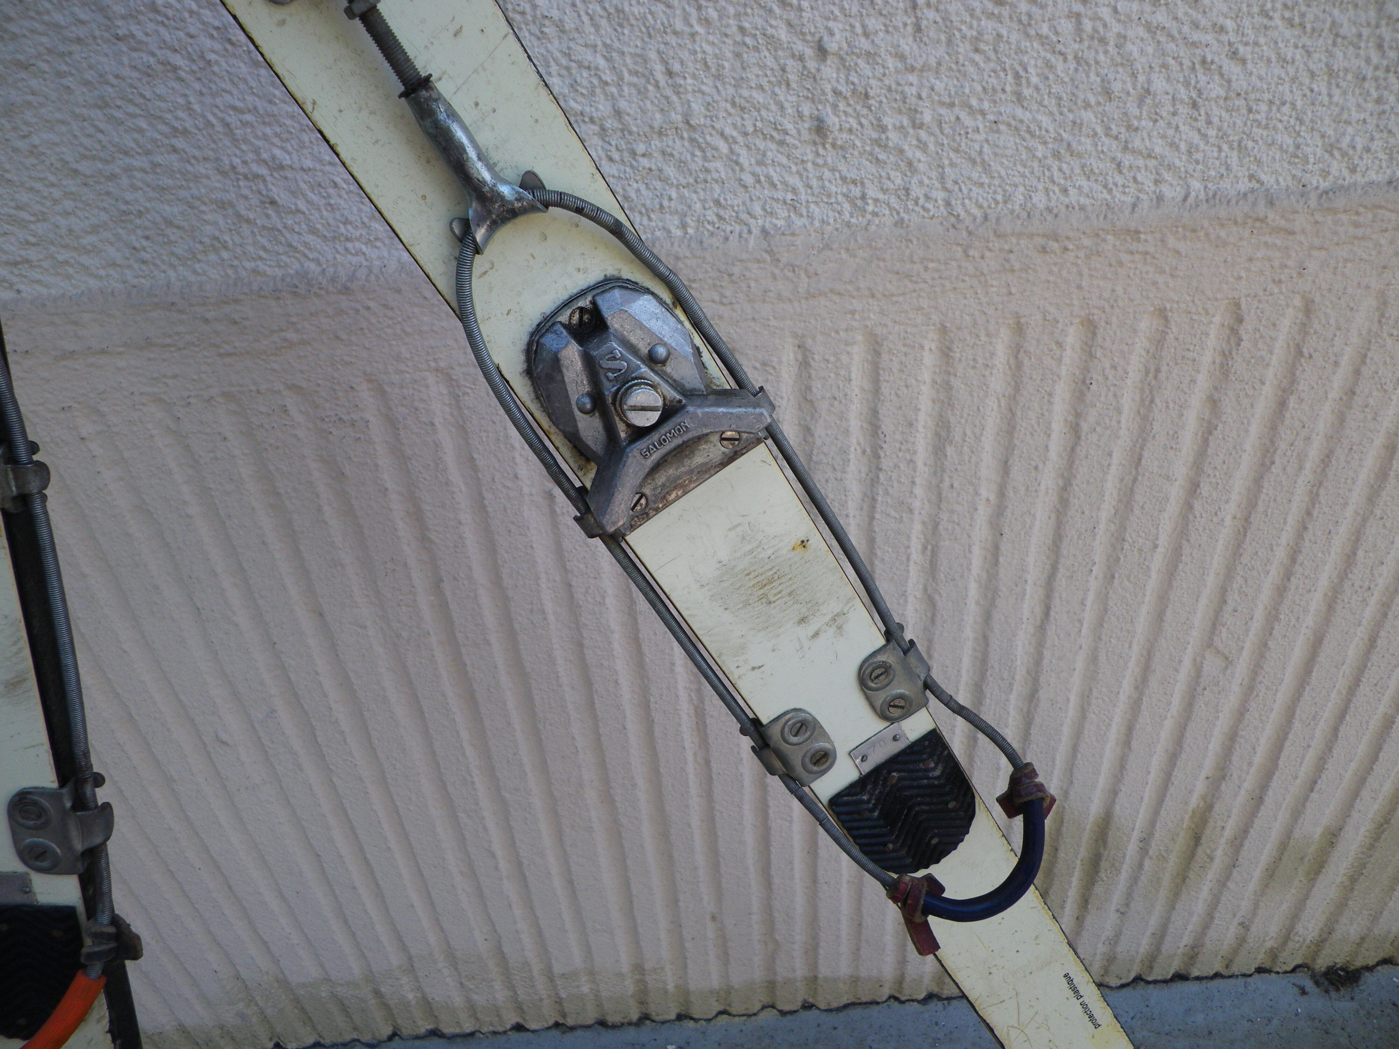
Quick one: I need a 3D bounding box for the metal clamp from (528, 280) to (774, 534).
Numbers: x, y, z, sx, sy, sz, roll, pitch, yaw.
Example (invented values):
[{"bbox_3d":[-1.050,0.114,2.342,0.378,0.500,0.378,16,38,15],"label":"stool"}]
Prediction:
[{"bbox_3d":[-0.023,-0.044,0.443,0.095,0.102,0.036,-35,35,-1],"label":"metal clamp"}]

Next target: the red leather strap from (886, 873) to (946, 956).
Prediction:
[{"bbox_3d":[0.131,0.226,0.654,0.034,0.066,0.023,-35,35,-1],"label":"red leather strap"}]

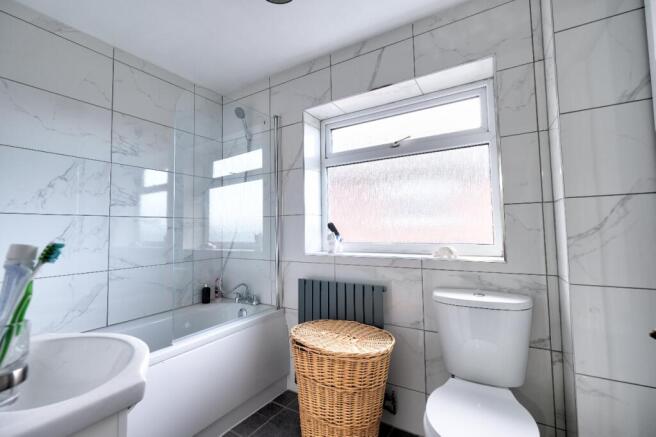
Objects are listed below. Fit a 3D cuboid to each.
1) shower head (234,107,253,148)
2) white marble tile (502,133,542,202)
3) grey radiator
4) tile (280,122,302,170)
[{"bbox_3d":[-0.643,-0.697,2.105,0.082,0.265,0.075,-3,19,30],"label":"shower head"},{"bbox_3d":[0.934,-0.241,1.324,0.152,0.337,0.015,-3,-3,30],"label":"white marble tile"},{"bbox_3d":[0.076,0.695,1.707,0.590,0.600,0.062,-3,-3,30],"label":"grey radiator"},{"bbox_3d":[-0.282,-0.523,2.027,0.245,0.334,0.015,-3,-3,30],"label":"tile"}]

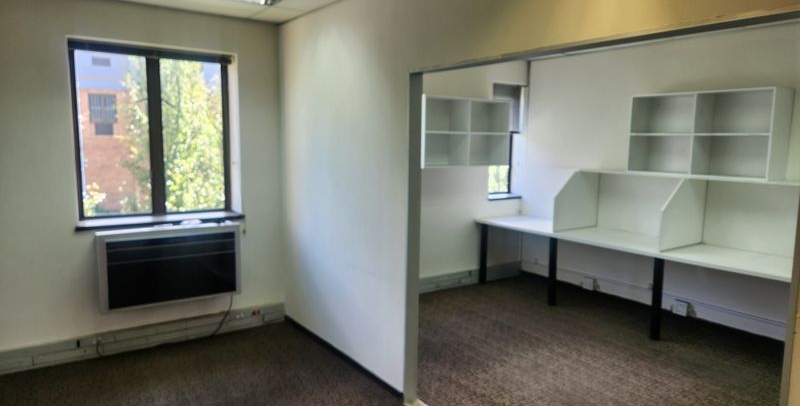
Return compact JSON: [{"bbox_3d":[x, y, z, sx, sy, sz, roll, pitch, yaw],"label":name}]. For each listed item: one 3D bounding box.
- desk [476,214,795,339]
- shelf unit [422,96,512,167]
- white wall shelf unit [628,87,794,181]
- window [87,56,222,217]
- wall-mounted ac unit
[{"bbox_3d":[2.131,0.695,5.061,0.800,0.726,3.200,-4,9,-36],"label":"desk"},{"bbox_3d":[0.602,-0.720,5.512,1.210,0.687,0.350,-4,9,-36],"label":"shelf unit"},{"bbox_3d":[2.632,-0.588,4.606,0.370,0.705,1.145,-4,9,-36],"label":"white wall shelf unit"},{"bbox_3d":[-1.911,-0.541,4.204,1.150,1.285,0.090,-4,9,-36],"label":"window"},{"bbox_3d":[-1.753,0.470,4.118,1.009,0.568,0.145,-4,9,-36],"label":"wall-mounted ac unit"}]

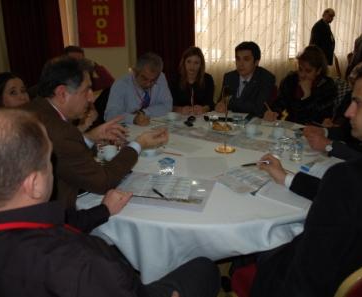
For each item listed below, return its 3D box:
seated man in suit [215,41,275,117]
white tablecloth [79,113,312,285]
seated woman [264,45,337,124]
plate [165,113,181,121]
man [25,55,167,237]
[{"bbox_3d":[0.469,-0.169,2.703,0.540,1.320,0.780,10,20,29],"label":"seated man in suit"},{"bbox_3d":[0.062,0.332,2.062,1.820,0.750,1.820,0,17,0],"label":"white tablecloth"},{"bbox_3d":[0.830,-0.069,2.462,0.760,1.270,0.540,-16,23,-41],"label":"seated woman"},{"bbox_3d":[-0.059,-0.239,2.575,0.135,0.035,0.135,0,17,0],"label":"plate"},{"bbox_3d":[-0.499,0.243,1.499,0.800,1.260,0.580,-11,20,-31],"label":"man"}]

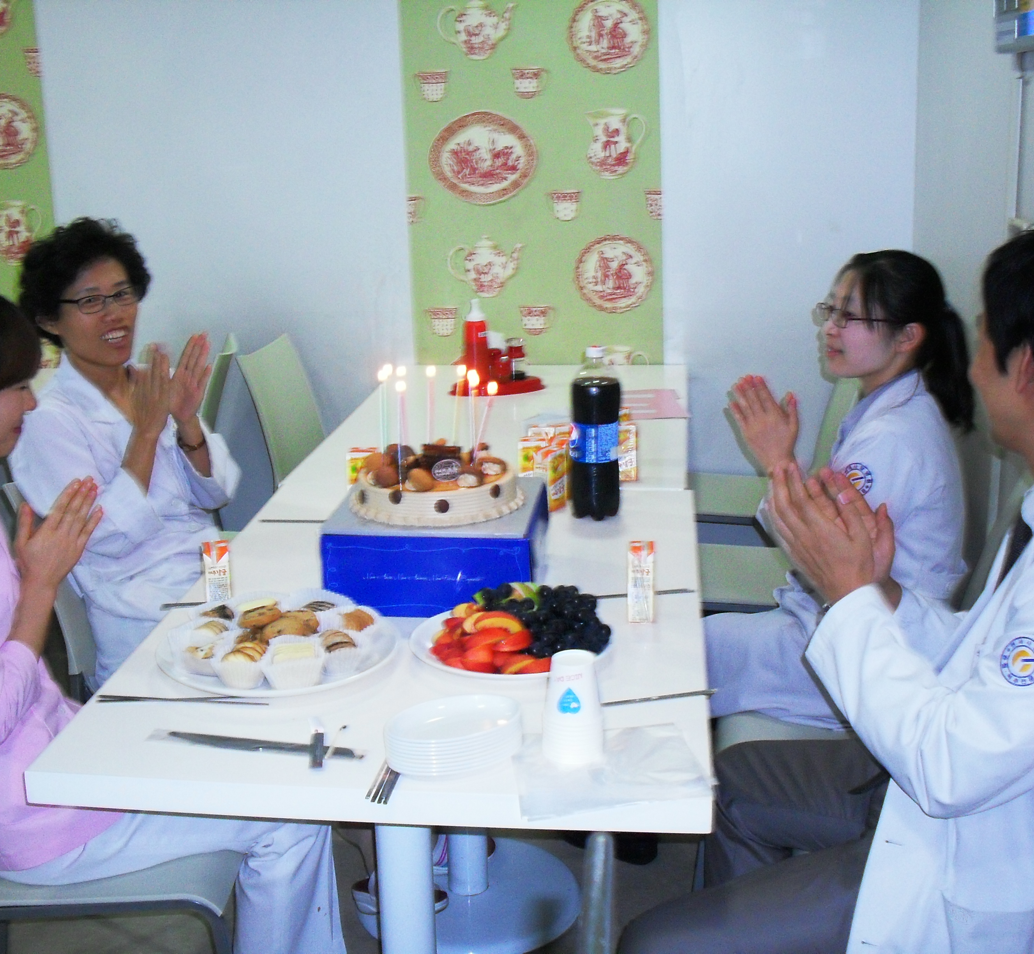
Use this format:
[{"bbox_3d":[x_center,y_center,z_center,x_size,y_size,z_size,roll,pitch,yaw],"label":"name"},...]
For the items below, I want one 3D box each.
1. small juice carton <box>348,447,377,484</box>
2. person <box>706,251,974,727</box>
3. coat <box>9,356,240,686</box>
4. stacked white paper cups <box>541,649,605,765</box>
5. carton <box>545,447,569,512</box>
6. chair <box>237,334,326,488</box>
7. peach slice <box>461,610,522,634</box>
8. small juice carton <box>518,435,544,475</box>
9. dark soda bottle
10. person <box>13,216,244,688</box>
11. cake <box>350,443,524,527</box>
[{"bbox_3d":[-0.287,0.003,2.618,0.050,0.112,0.039,0,17,6],"label":"small juice carton"},{"bbox_3d":[0.448,0.209,2.481,0.720,1.220,0.470,-1,17,3],"label":"person"},{"bbox_3d":[-0.699,0.066,2.569,0.420,0.620,0.470,8,19,29],"label":"coat"},{"bbox_3d":[0.067,0.274,1.664,0.072,0.121,0.072,-1,17,0],"label":"stacked white paper cups"},{"bbox_3d":[0.061,0.001,2.593,0.038,0.115,0.048,13,22,41],"label":"carton"},{"bbox_3d":[-0.396,0.054,3.739,0.540,0.840,0.410,2,17,12],"label":"chair"},{"bbox_3d":[-0.034,0.204,1.930,0.083,0.042,0.042,-1,17,1],"label":"peach slice"},{"bbox_3d":[0.031,-0.020,2.669,0.050,0.112,0.039,0,17,4],"label":"small juice carton"},{"bbox_3d":[0.140,-0.079,2.512,0.088,0.312,0.088,-1,17,0],"label":"dark soda bottle"},{"bbox_3d":[-0.518,0.176,2.571,0.730,1.280,0.510,7,18,25],"label":"person"},{"bbox_3d":[-0.126,-0.006,2.215,0.276,0.095,0.276,0,17,6],"label":"cake"}]

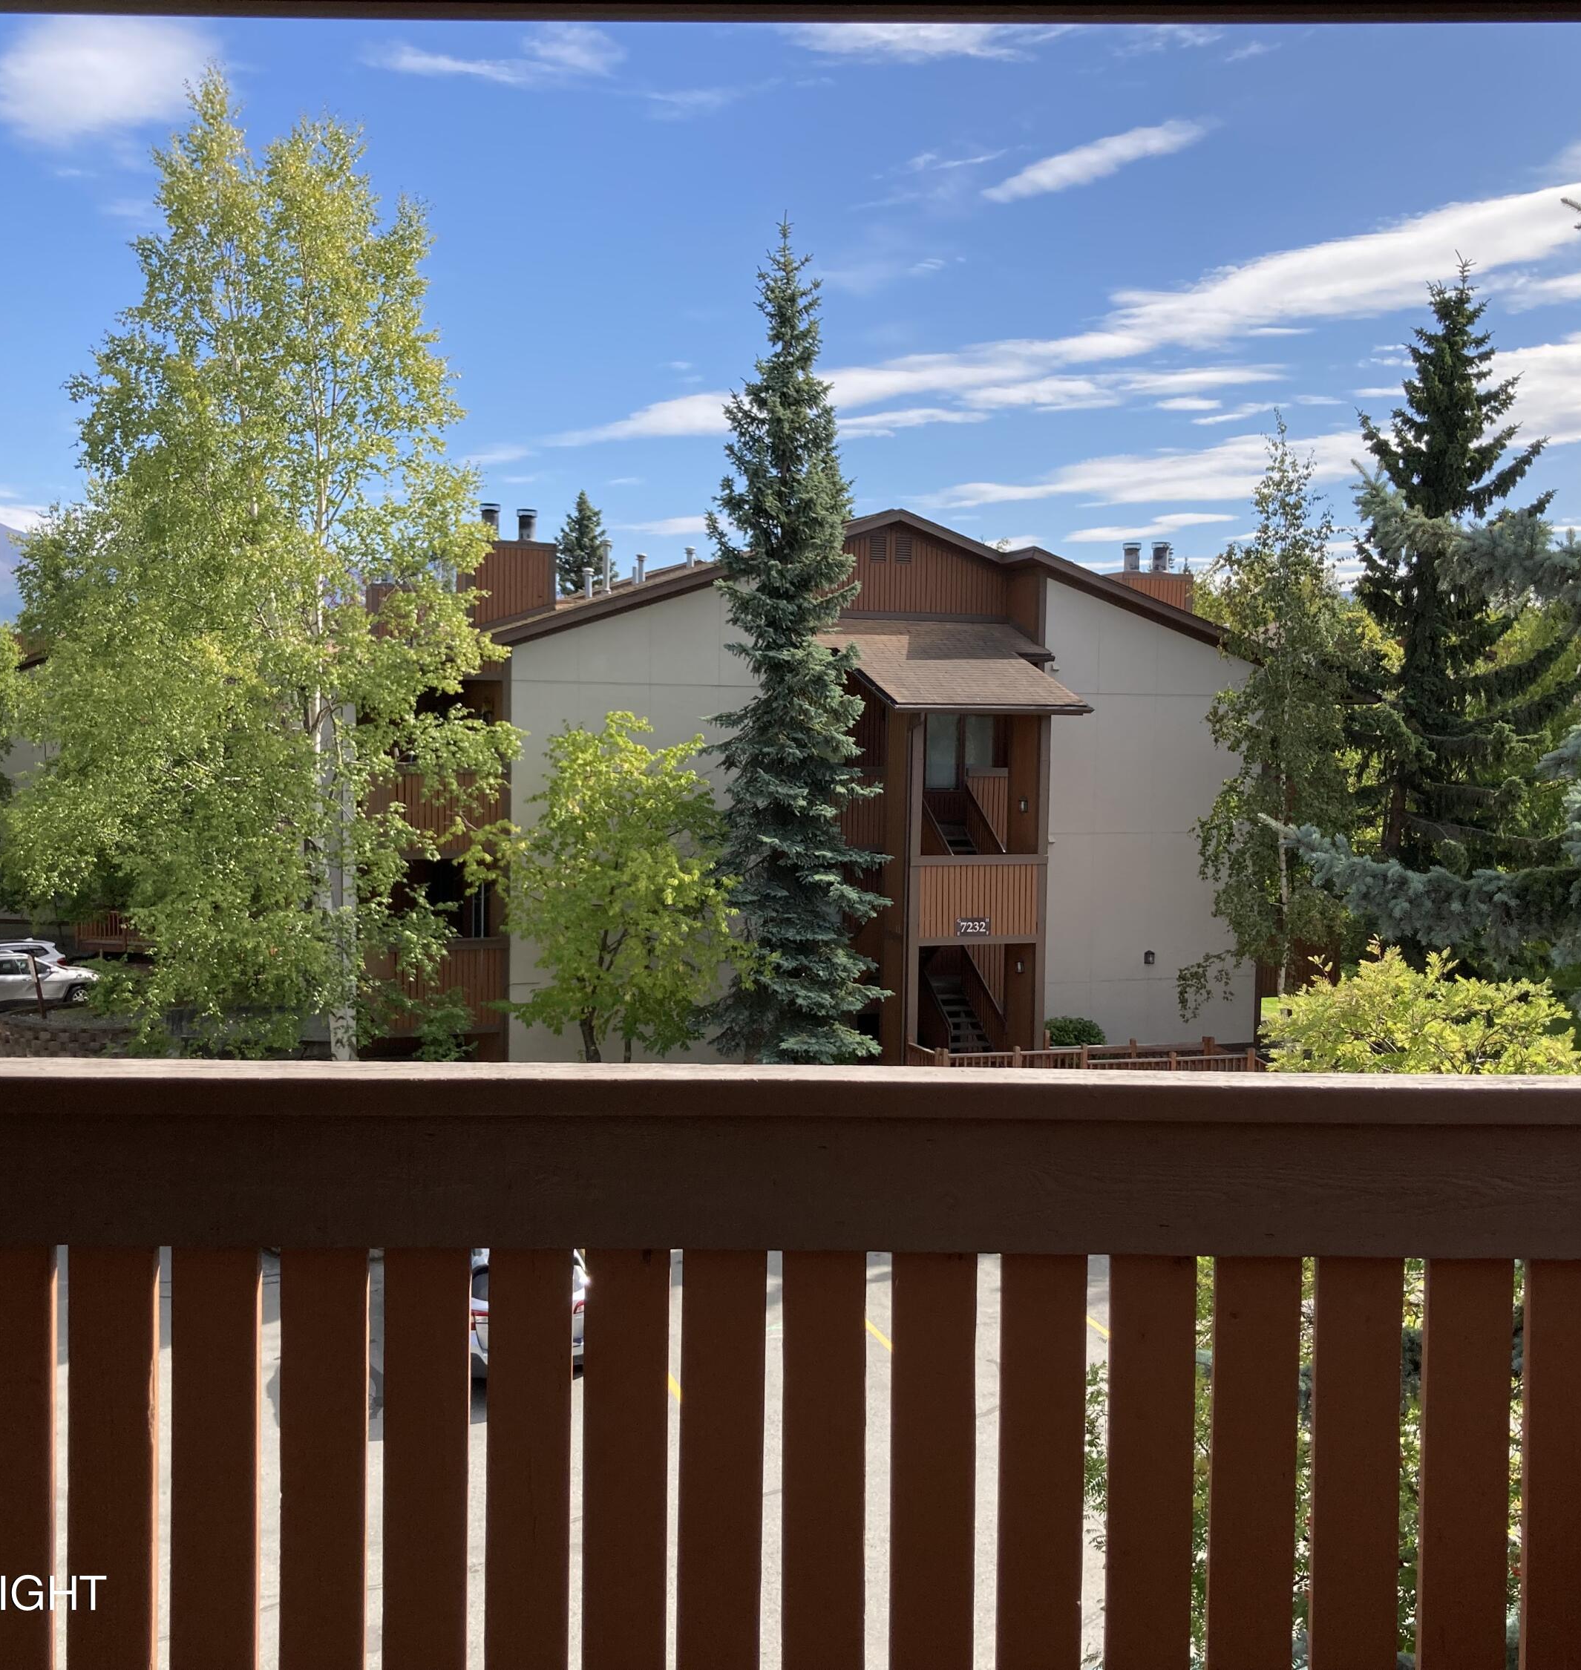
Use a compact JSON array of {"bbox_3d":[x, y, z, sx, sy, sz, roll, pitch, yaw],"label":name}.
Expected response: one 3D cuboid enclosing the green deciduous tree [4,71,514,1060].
[{"bbox_3d":[-8.445,-3.229,28.673,8.099,17.484,7.694,0,3,-16],"label":"green deciduous tree"}]

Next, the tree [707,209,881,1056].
[{"bbox_3d":[0.042,-2.132,28.727,2.852,14.928,2.852,1,3,0],"label":"tree"}]

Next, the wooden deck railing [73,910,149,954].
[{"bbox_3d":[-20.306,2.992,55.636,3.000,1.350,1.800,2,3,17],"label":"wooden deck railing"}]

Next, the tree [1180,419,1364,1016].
[{"bbox_3d":[8.745,-1.421,32.764,3.318,12.116,3.318,2,3,15],"label":"tree"}]

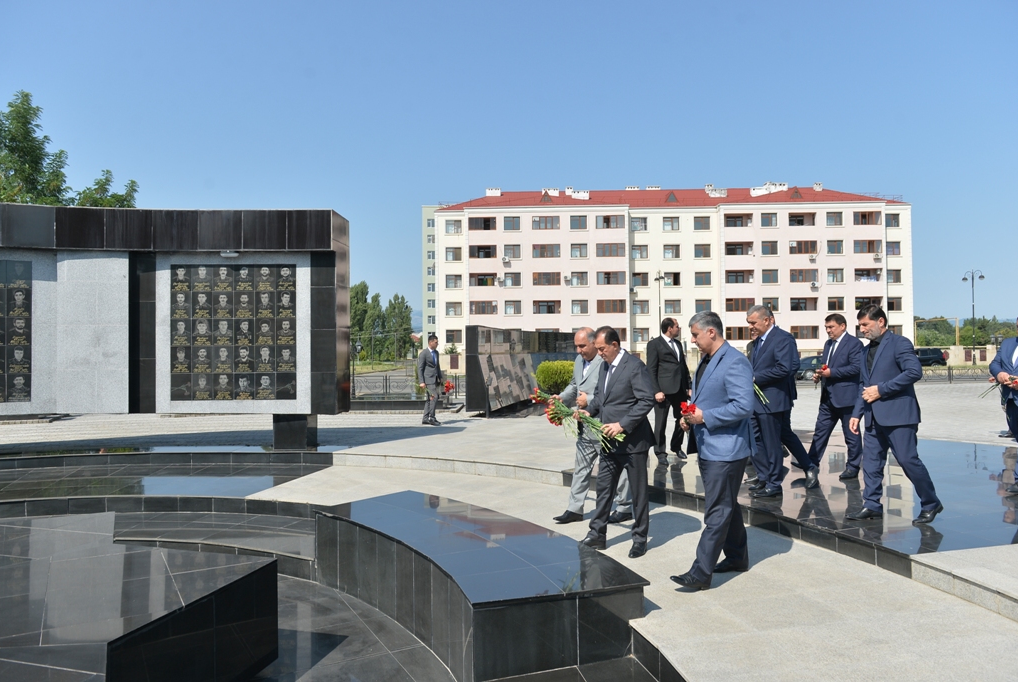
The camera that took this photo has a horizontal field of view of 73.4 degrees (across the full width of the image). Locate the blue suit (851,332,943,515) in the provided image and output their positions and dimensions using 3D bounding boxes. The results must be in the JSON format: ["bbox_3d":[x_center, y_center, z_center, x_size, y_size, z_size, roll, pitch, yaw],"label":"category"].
[{"bbox_3d":[3.142,0.656,5.540,0.570,1.480,0.530,0,-1,-15],"label":"blue suit"}]

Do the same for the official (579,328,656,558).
[{"bbox_3d":[0.834,0.744,5.200,0.580,1.710,0.580,0,-2,-28],"label":"official"}]

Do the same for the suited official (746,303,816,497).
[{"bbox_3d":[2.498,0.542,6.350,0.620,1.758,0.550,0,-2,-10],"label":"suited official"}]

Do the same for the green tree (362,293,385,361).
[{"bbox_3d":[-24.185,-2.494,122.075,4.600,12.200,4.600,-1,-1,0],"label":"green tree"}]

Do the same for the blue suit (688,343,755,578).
[{"bbox_3d":[1.414,0.783,4.568,0.490,1.530,0.520,-1,-1,-6],"label":"blue suit"}]

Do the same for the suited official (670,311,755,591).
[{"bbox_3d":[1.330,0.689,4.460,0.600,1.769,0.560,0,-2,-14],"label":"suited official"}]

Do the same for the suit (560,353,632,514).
[{"bbox_3d":[0.803,0.851,6.188,0.540,1.460,0.520,0,-1,-20],"label":"suit"}]

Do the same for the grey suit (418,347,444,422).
[{"bbox_3d":[-1.541,0.847,13.400,0.420,1.458,0.510,-2,-2,31],"label":"grey suit"}]

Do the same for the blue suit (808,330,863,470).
[{"bbox_3d":[3.612,0.632,7.550,0.660,1.451,0.560,0,-2,-22],"label":"blue suit"}]

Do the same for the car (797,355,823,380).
[{"bbox_3d":[18.936,1.573,40.700,4.450,1.439,1.760,-1,-1,2],"label":"car"}]

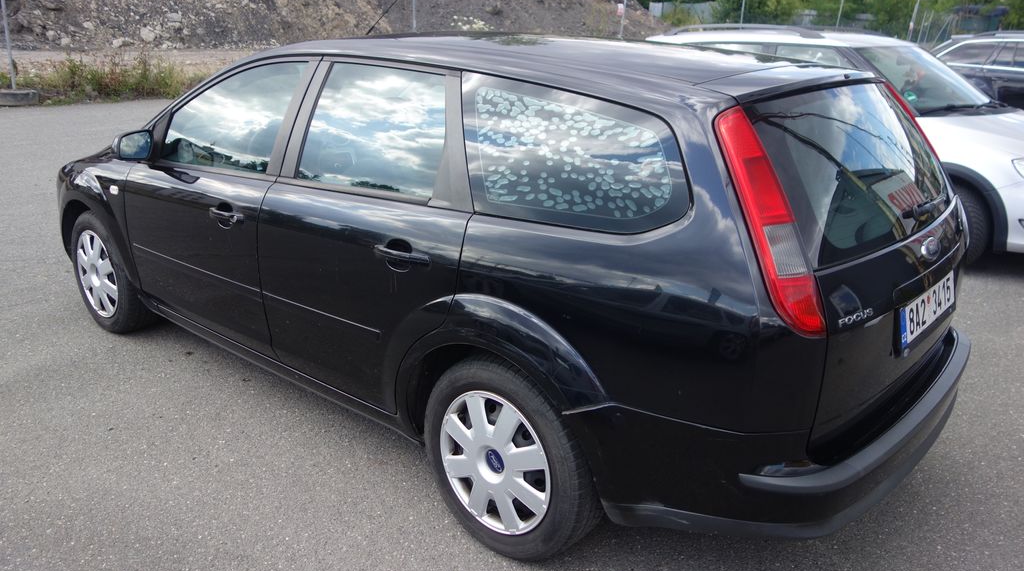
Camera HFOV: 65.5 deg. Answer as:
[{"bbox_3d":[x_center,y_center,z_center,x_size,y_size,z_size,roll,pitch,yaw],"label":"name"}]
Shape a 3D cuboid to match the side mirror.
[{"bbox_3d":[-1.577,-0.586,3.304,0.125,0.135,0.185,16,23,38],"label":"side mirror"}]

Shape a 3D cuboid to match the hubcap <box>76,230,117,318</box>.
[{"bbox_3d":[-2.043,-0.060,3.954,0.425,0.425,0.060,16,22,38],"label":"hubcap"}]

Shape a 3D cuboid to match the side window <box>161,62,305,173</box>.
[{"bbox_3d":[-1.113,-0.667,3.121,0.861,0.453,0.060,16,2,38],"label":"side window"}]

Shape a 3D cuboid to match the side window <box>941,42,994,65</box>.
[{"bbox_3d":[6.855,-3.503,12.000,0.780,0.360,0.060,16,1,38],"label":"side window"}]

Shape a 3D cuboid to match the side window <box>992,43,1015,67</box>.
[{"bbox_3d":[7.415,-3.480,12.000,0.310,0.365,0.040,19,7,41],"label":"side window"}]

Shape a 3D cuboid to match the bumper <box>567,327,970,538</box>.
[{"bbox_3d":[0.978,0.290,2.501,0.680,0.385,1.770,16,23,38],"label":"bumper"}]

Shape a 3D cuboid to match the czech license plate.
[{"bbox_3d":[1.183,0.058,2.252,0.015,0.112,0.520,3,15,42],"label":"czech license plate"}]

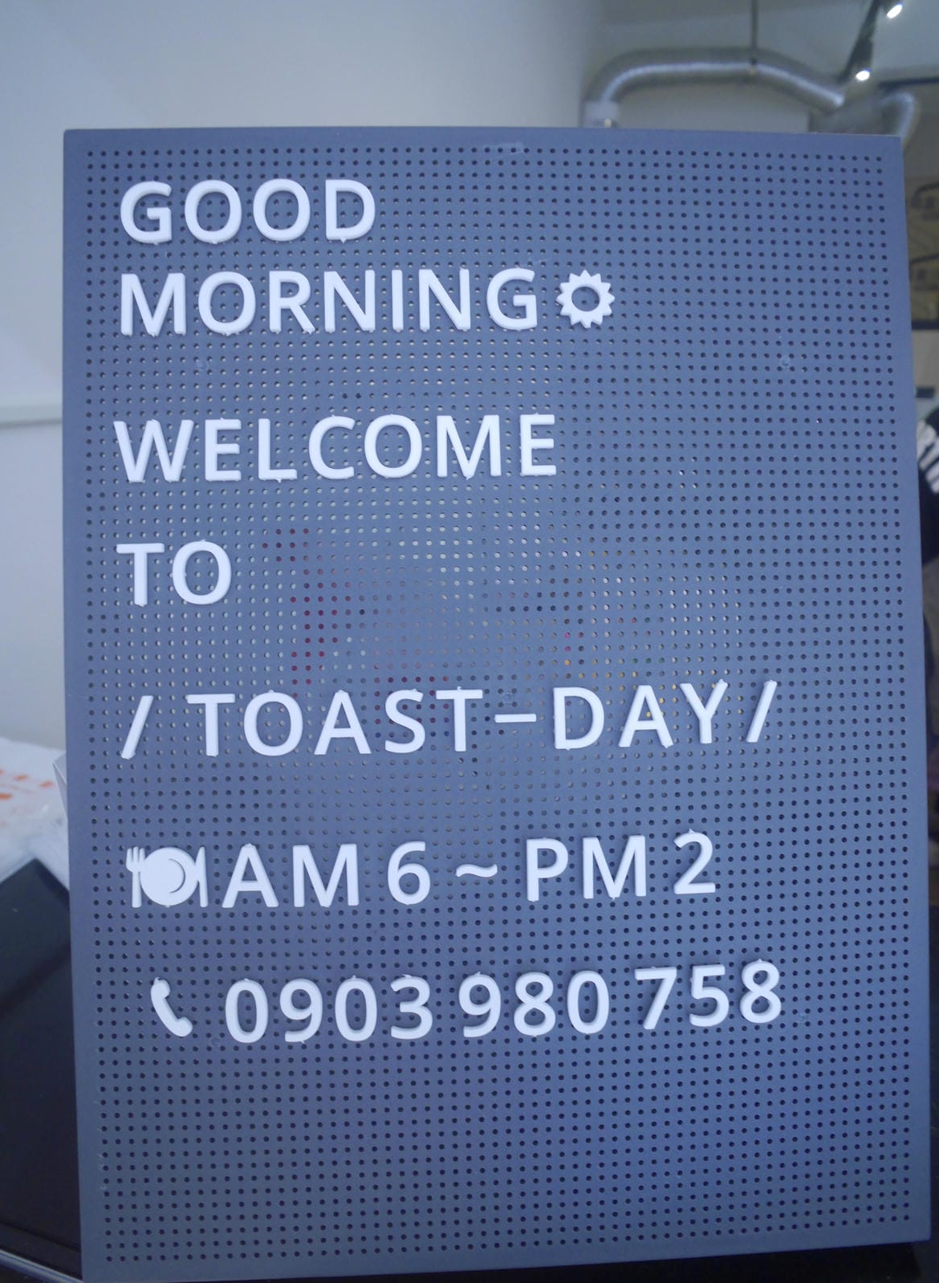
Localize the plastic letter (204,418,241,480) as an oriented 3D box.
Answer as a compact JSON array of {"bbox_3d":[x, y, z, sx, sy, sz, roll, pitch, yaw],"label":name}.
[{"bbox_3d":[-0.083,-0.065,0.349,0.011,0.020,0.003,-1,-1,-3],"label":"plastic letter"}]

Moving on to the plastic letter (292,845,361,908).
[{"bbox_3d":[-0.048,0.079,0.349,0.021,0.020,0.003,-1,-1,-3],"label":"plastic letter"}]

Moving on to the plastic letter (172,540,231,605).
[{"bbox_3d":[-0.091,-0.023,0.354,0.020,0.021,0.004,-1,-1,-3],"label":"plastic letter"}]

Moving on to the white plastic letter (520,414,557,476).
[{"bbox_3d":[0.024,-0.067,0.355,0.012,0.020,0.003,-1,-1,-3],"label":"white plastic letter"}]

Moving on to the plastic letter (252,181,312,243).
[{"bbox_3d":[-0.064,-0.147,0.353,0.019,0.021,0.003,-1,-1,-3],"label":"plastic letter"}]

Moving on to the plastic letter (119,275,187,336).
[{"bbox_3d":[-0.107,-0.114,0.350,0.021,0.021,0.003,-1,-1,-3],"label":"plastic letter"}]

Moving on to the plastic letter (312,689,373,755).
[{"bbox_3d":[-0.043,0.027,0.350,0.019,0.021,0.003,-1,-1,-3],"label":"plastic letter"}]

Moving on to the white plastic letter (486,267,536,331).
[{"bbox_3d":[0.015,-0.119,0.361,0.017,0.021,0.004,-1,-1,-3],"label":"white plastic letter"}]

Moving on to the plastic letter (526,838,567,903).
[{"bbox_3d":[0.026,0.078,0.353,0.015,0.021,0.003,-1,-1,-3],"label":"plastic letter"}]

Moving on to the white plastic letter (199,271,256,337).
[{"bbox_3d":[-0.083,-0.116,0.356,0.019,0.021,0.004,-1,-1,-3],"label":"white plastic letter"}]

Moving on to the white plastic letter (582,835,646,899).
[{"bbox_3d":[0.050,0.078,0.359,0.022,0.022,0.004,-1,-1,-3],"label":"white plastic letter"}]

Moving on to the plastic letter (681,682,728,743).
[{"bbox_3d":[0.081,0.024,0.357,0.016,0.021,0.003,-1,-1,-3],"label":"plastic letter"}]

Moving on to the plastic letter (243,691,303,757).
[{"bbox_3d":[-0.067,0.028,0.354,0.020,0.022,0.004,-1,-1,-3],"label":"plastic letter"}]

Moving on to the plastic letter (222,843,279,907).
[{"bbox_3d":[-0.073,0.079,0.348,0.018,0.020,0.003,-1,-1,-3],"label":"plastic letter"}]

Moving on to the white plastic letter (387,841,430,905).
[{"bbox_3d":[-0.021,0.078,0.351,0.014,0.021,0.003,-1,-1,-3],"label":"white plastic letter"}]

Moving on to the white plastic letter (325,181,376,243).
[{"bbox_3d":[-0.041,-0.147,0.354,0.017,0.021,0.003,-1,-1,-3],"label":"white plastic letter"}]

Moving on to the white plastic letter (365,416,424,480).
[{"bbox_3d":[-0.026,-0.066,0.352,0.019,0.021,0.003,-1,-1,-3],"label":"white plastic letter"}]

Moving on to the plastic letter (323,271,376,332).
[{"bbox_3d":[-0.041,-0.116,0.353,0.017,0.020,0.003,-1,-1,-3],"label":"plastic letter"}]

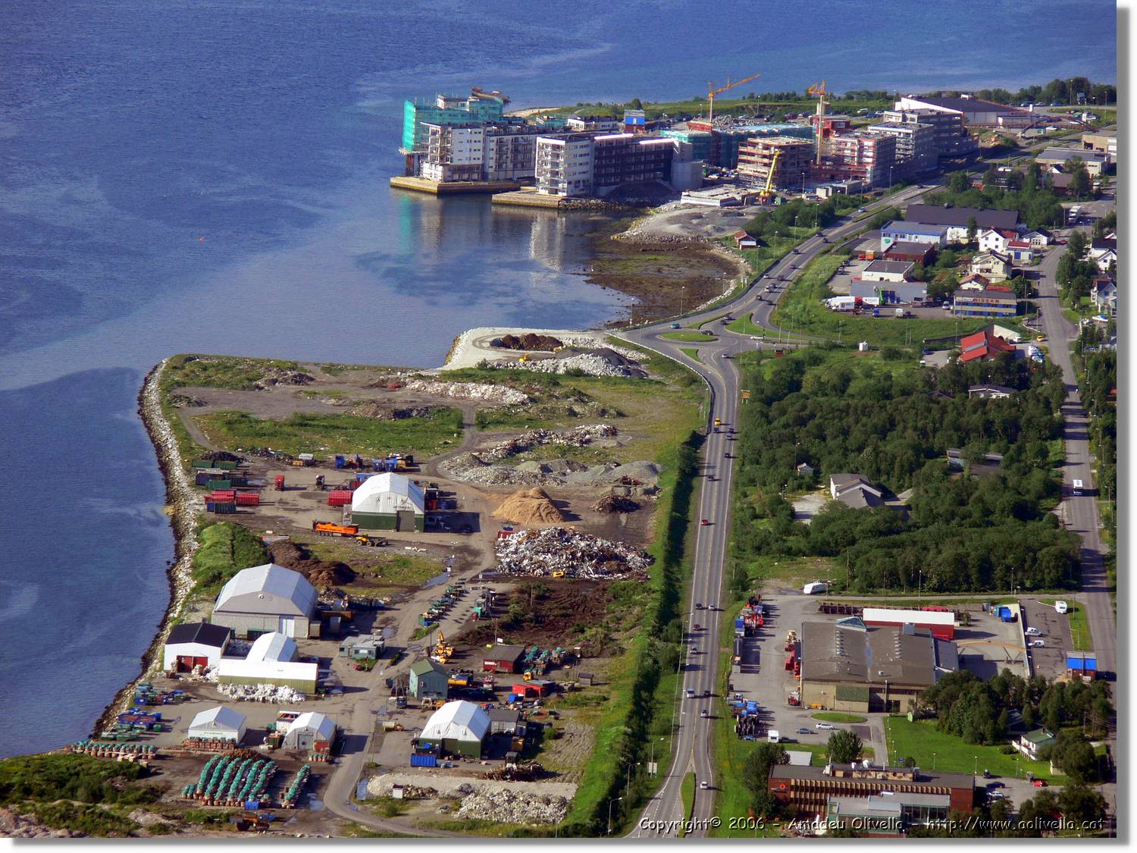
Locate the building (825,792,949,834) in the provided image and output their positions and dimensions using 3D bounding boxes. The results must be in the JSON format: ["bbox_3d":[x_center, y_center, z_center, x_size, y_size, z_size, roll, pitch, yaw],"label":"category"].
[{"bbox_3d":[72.468,87.826,2286.967,28.000,5.500,18.000,3,8,0],"label":"building"}]

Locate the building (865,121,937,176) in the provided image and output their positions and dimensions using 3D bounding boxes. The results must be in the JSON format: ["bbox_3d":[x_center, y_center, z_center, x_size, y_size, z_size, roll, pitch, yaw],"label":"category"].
[{"bbox_3d":[122.822,-102.710,3741.468,18.000,16.500,25.000,5,8,17],"label":"building"}]

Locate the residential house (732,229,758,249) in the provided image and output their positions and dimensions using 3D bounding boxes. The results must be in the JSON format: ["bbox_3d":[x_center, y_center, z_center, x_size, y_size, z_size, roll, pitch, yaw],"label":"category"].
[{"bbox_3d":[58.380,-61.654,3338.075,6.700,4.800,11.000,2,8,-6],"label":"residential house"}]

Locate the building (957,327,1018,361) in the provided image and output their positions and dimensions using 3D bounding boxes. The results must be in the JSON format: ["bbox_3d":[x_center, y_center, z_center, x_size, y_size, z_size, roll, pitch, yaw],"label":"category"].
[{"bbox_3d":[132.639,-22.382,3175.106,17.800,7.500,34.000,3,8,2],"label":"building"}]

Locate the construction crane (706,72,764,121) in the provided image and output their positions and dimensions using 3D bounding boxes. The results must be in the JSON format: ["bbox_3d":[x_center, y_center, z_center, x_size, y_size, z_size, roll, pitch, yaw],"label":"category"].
[{"bbox_3d":[60.470,-113.570,3642.230,19.500,27.000,4.000,3,9,0],"label":"construction crane"}]

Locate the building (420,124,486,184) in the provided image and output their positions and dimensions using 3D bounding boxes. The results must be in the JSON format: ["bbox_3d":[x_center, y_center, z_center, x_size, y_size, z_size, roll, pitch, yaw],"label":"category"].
[{"bbox_3d":[-41.797,-99.782,3663.870,17.500,20.000,15.500,-2,9,-31],"label":"building"}]

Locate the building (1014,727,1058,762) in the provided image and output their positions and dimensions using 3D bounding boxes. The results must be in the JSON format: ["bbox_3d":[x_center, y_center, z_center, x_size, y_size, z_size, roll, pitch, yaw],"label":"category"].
[{"bbox_3d":[115.160,77.440,2452.000,9.000,5.600,10.500,0,9,-18],"label":"building"}]

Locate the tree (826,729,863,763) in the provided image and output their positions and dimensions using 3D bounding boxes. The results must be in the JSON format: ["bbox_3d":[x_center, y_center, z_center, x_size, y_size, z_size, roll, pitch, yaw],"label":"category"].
[{"bbox_3d":[64.947,74.744,2368.035,8.300,7.500,8.300,3,8,0],"label":"tree"}]

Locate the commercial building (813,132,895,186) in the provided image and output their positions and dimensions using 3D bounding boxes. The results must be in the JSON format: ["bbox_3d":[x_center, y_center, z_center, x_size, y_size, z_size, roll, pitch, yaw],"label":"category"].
[{"bbox_3d":[101.160,-95.460,3571.050,22.000,16.500,24.000,5,9,17],"label":"commercial building"}]

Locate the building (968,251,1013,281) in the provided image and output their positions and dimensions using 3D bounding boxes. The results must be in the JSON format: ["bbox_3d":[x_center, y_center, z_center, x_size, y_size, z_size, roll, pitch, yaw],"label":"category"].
[{"bbox_3d":[135.043,-51.471,3223.505,12.000,8.100,10.500,4,8,12],"label":"building"}]

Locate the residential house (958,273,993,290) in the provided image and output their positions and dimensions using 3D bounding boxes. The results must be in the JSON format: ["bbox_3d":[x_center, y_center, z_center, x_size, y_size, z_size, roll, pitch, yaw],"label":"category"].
[{"bbox_3d":[130.750,-44.800,3238.930,8.500,6.800,12.000,4,9,11],"label":"residential house"}]

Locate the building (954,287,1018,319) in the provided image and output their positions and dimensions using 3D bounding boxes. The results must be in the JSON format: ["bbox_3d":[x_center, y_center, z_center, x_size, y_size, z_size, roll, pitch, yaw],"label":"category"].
[{"bbox_3d":[133.010,-39.400,3217.390,19.800,6.800,13.000,3,9,1],"label":"building"}]

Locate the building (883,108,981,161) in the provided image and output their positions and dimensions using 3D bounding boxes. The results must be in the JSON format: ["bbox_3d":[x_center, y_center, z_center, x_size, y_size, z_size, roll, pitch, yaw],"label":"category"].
[{"bbox_3d":[130.360,-105.960,3644.680,16.500,16.000,31.000,11,12,42],"label":"building"}]

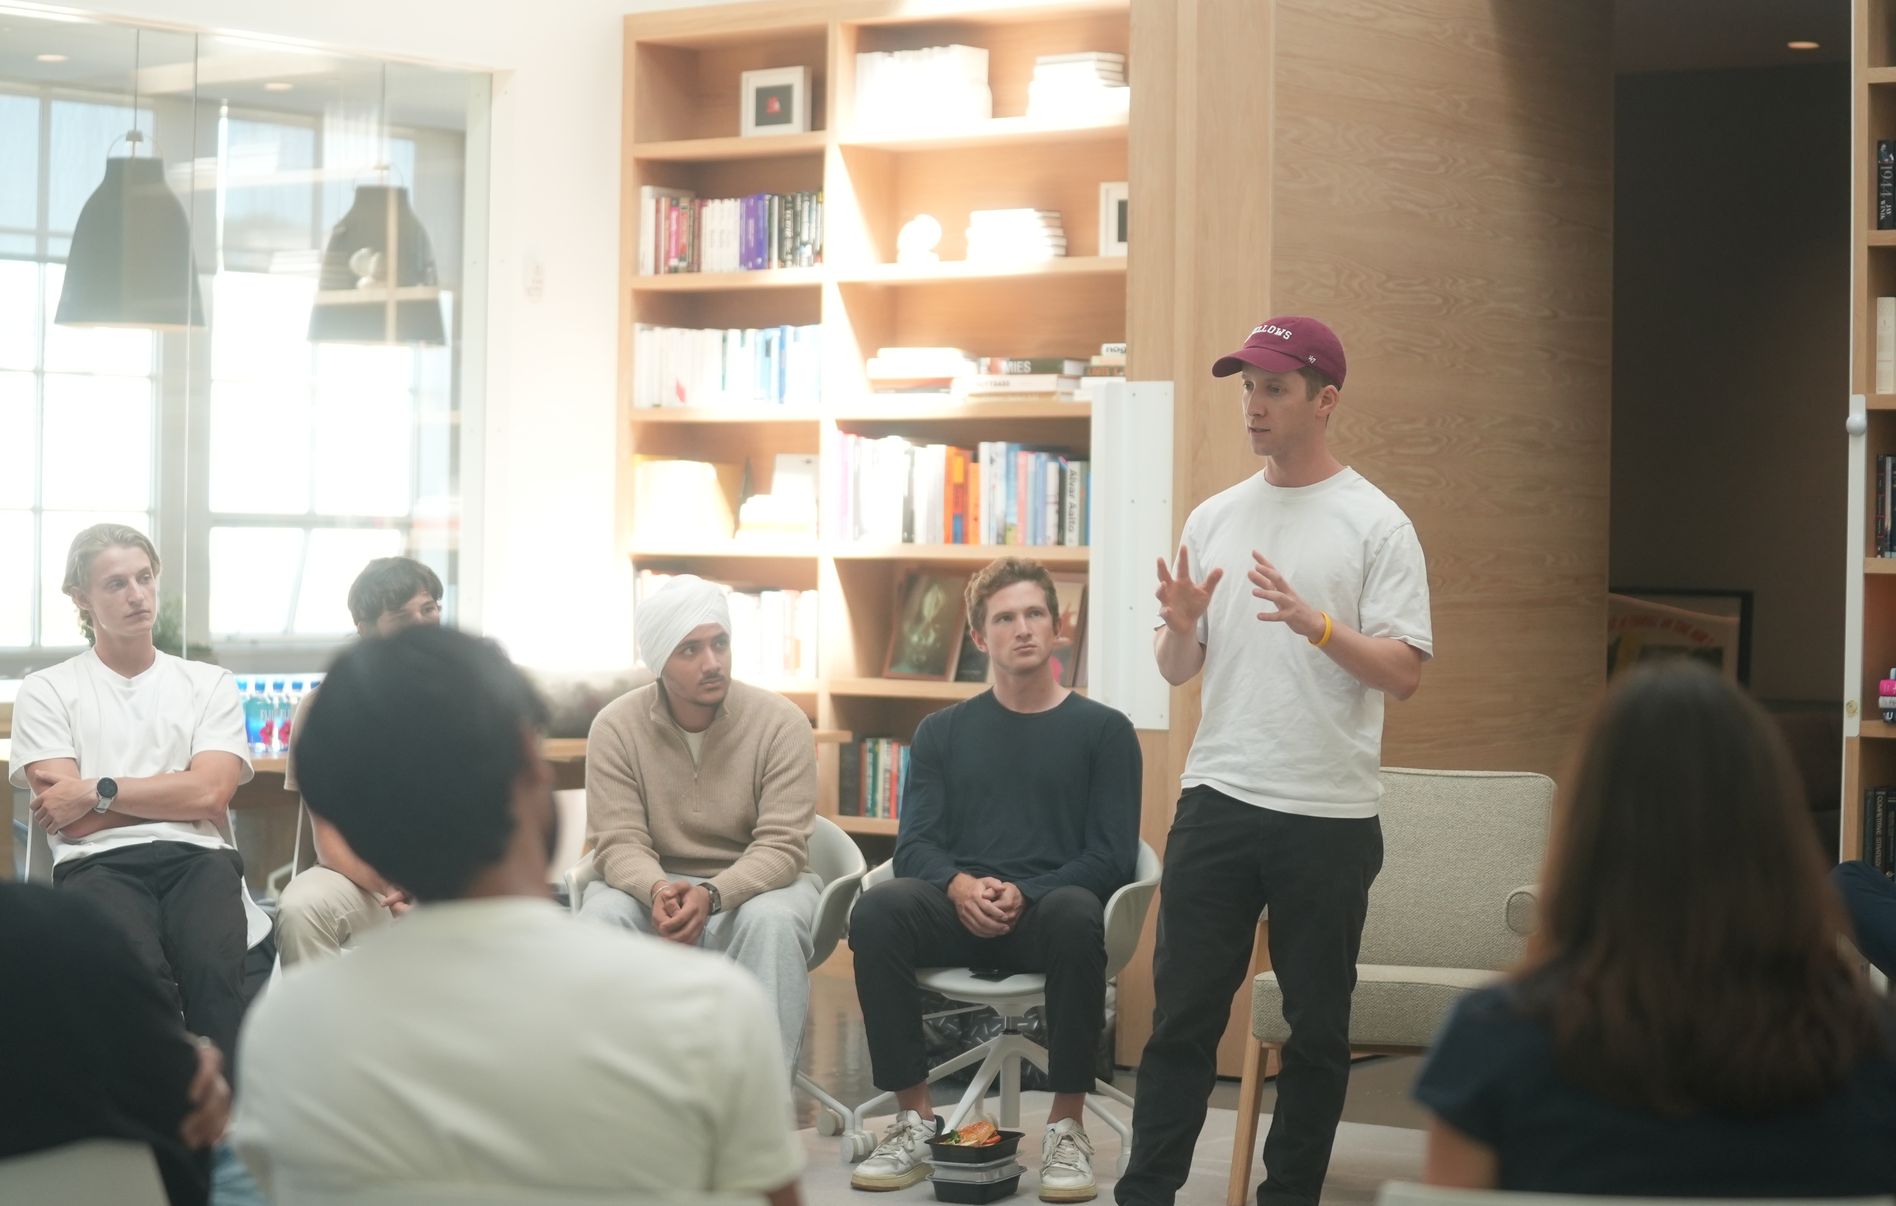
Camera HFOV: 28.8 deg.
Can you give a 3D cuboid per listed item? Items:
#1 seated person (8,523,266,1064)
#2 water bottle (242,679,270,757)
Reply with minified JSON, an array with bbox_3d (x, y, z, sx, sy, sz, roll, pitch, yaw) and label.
[{"bbox_3d":[-1.739,0.511,7.984,0.530,1.360,0.920,1,0,-15],"label":"seated person"},{"bbox_3d":[-1.878,0.308,10.060,0.062,0.208,0.062,1,1,-39],"label":"water bottle"}]

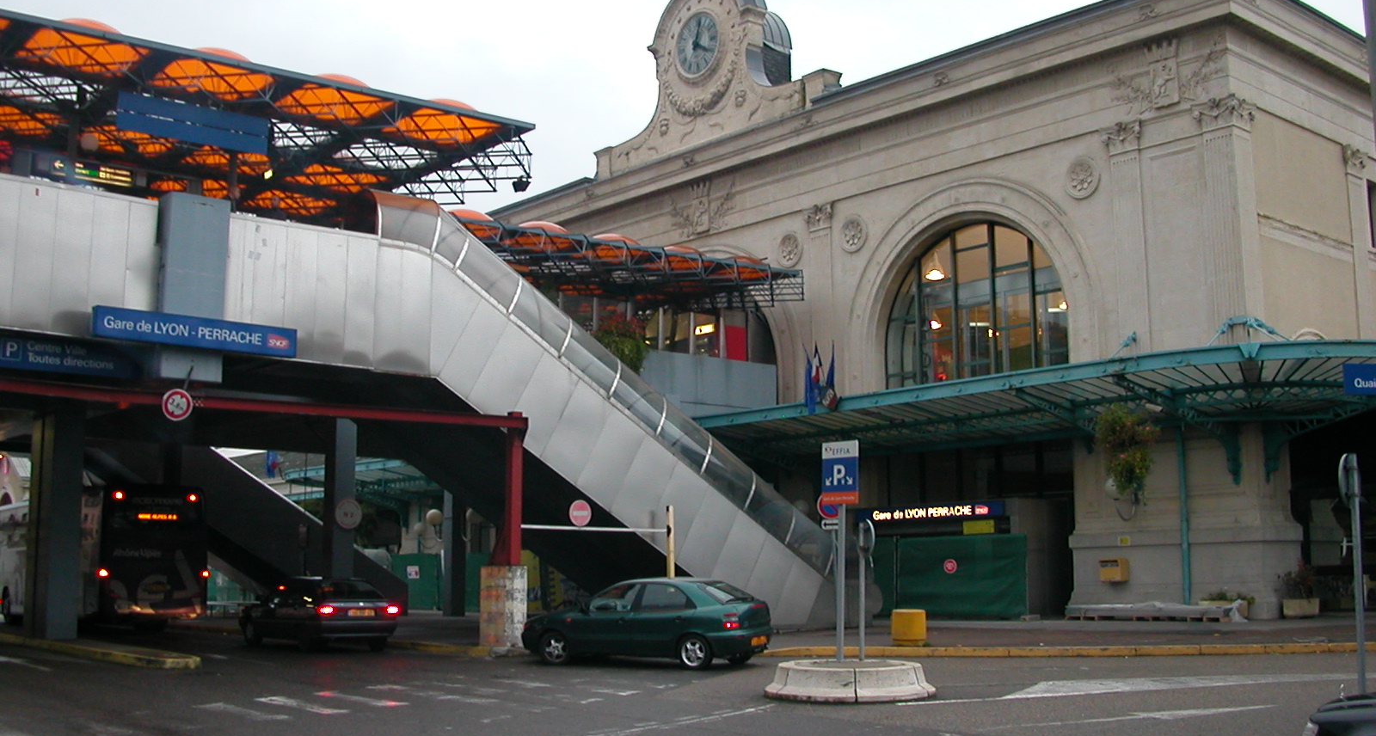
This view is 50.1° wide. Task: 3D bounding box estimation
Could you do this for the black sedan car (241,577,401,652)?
[{"bbox_3d":[-7.453,4.879,29.420,1.750,1.420,4.450,6,-10,-36],"label":"black sedan car"}]

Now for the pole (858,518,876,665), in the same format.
[{"bbox_3d":[2.181,2.755,18.304,0.130,1.748,0.450,3,-8,-19],"label":"pole"}]

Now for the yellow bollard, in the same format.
[{"bbox_3d":[4.074,4.838,27.417,0.652,0.653,0.652,0,-8,0],"label":"yellow bollard"}]

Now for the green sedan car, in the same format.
[{"bbox_3d":[-0.710,4.183,24.313,4.190,1.420,1.750,-4,-9,26],"label":"green sedan car"}]

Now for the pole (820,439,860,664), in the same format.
[{"bbox_3d":[1.890,2.278,18.295,0.510,2.745,0.130,-6,-10,38],"label":"pole"}]

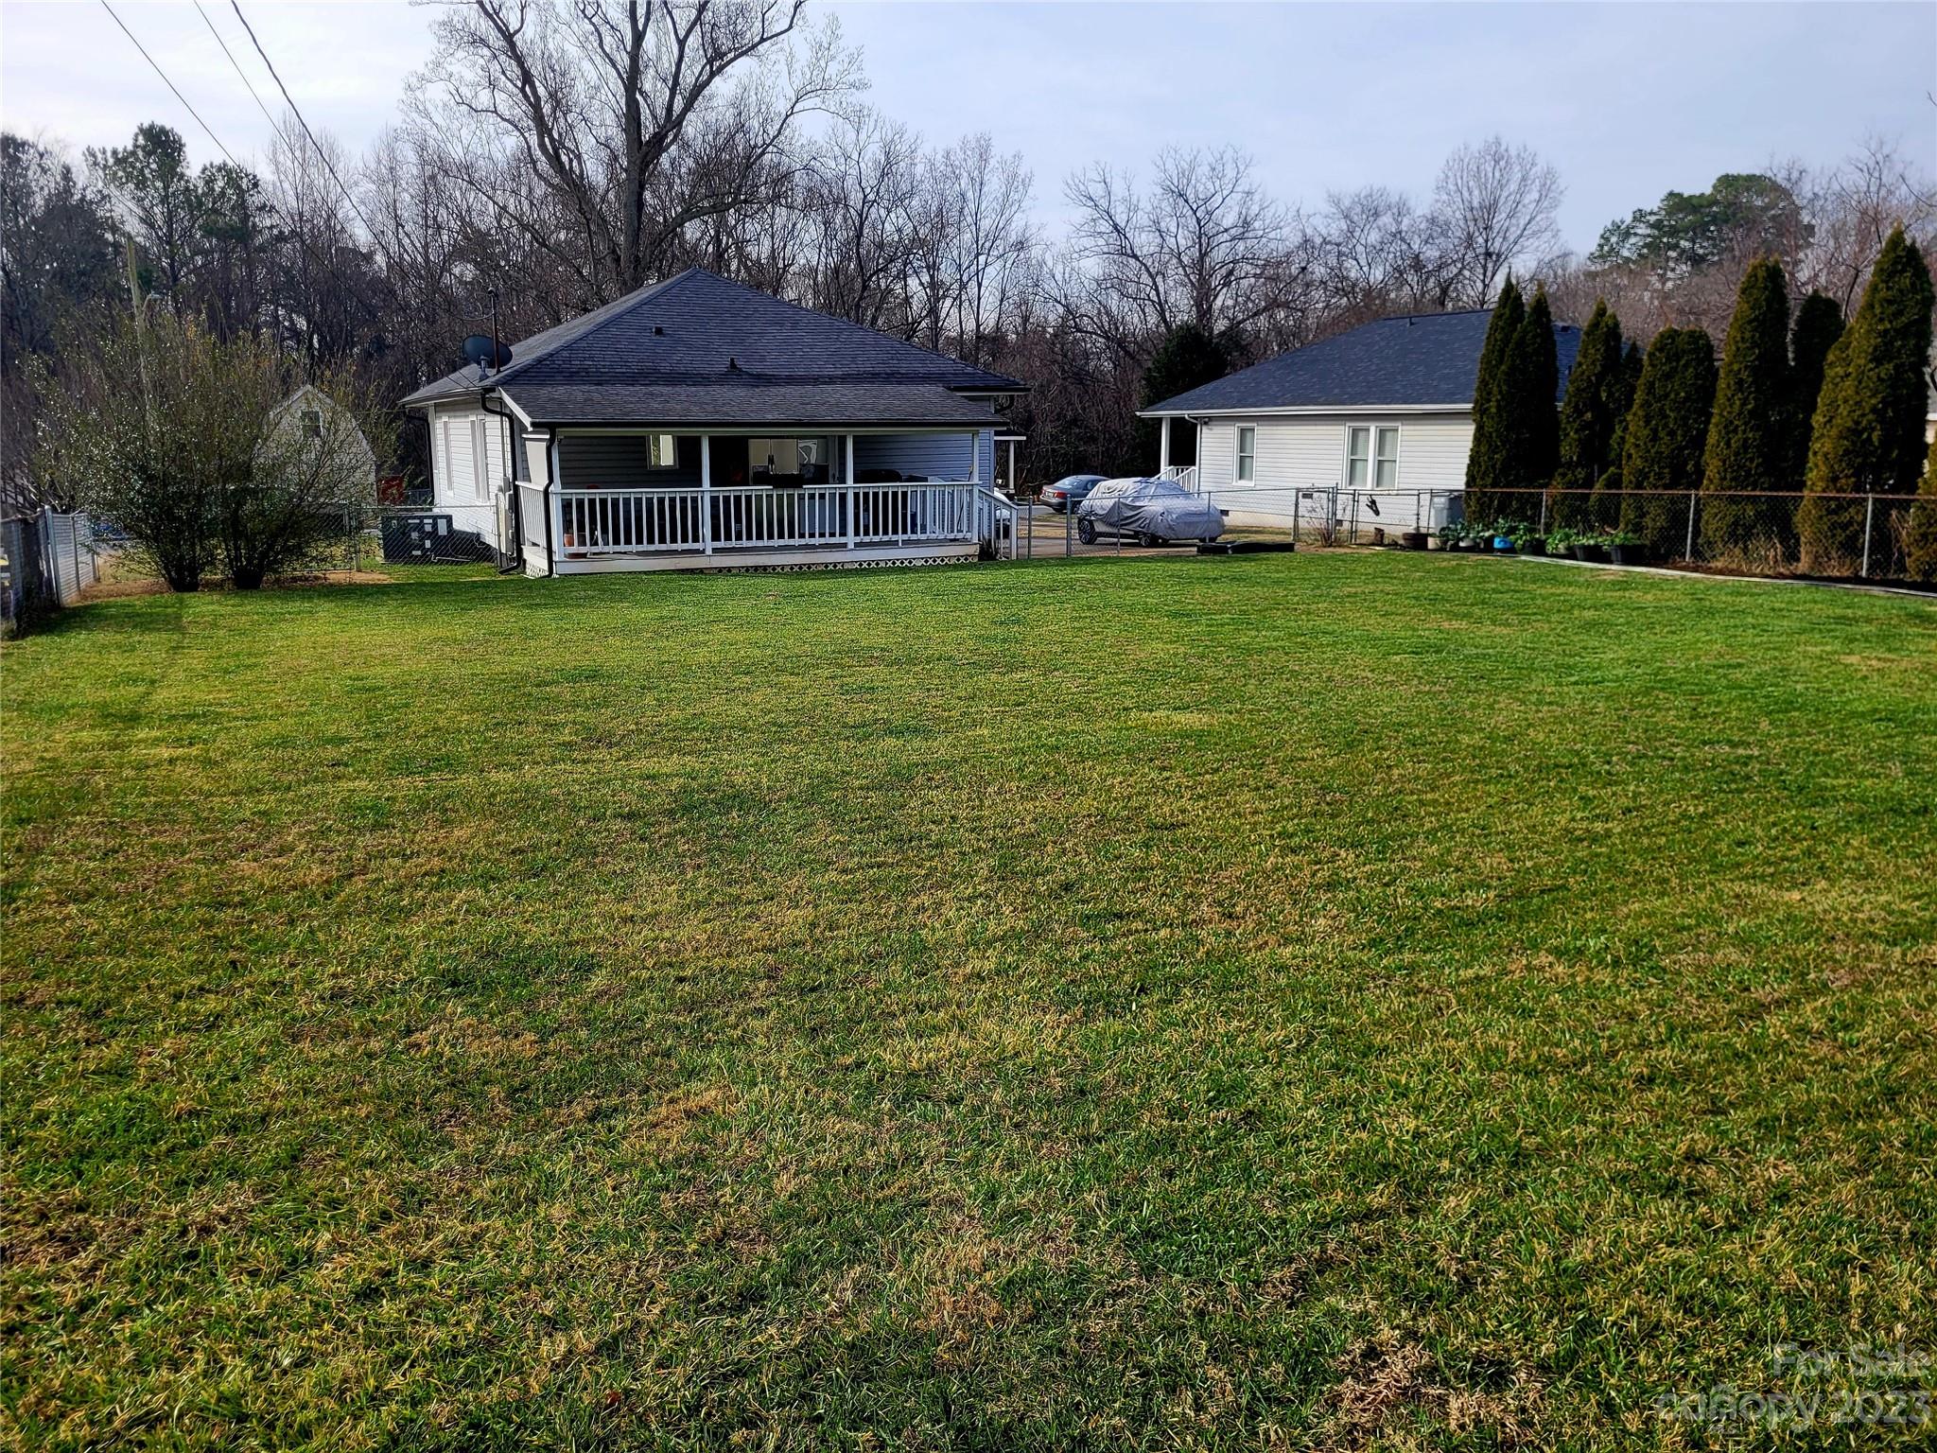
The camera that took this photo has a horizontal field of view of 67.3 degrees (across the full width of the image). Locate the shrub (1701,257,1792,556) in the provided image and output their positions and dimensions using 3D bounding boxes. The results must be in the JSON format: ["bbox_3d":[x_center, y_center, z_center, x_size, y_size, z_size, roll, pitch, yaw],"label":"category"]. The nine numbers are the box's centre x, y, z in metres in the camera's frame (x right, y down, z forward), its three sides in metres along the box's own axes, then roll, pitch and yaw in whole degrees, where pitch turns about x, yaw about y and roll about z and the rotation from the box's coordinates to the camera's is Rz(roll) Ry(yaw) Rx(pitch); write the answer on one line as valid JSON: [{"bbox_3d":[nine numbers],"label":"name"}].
[{"bbox_3d":[13.122,-5.274,24.457,1.420,4.980,1.420,-5,13,-25],"label":"shrub"}]

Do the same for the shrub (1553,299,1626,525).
[{"bbox_3d":[11.740,-5.625,27.345,1.270,4.640,1.270,-5,13,-25],"label":"shrub"}]

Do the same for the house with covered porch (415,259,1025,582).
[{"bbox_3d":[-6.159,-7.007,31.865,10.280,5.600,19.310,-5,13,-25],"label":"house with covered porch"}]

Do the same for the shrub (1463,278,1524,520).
[{"bbox_3d":[10.697,-6.326,29.437,1.220,5.290,1.220,-5,13,-25],"label":"shrub"}]

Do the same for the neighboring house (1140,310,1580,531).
[{"bbox_3d":[13.417,-8.718,41.403,10.400,5.870,15.800,-5,13,-25],"label":"neighboring house"}]

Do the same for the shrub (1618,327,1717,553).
[{"bbox_3d":[12.469,-5.034,25.904,1.480,3.990,1.480,-5,13,-25],"label":"shrub"}]

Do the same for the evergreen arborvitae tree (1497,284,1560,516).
[{"bbox_3d":[11.090,-6.081,28.644,1.170,5.060,1.170,-5,13,-25],"label":"evergreen arborvitae tree"}]

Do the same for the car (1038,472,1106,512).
[{"bbox_3d":[4.868,-8.500,52.663,4.650,1.450,1.800,-5,13,-25],"label":"car"}]

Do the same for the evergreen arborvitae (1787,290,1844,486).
[{"bbox_3d":[13.912,-4.892,24.029,1.180,4.460,1.180,-5,13,-25],"label":"evergreen arborvitae"}]

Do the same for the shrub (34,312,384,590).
[{"bbox_3d":[-10.215,-3.625,19.468,4.250,3.630,3.800,-6,13,-27],"label":"shrub"}]

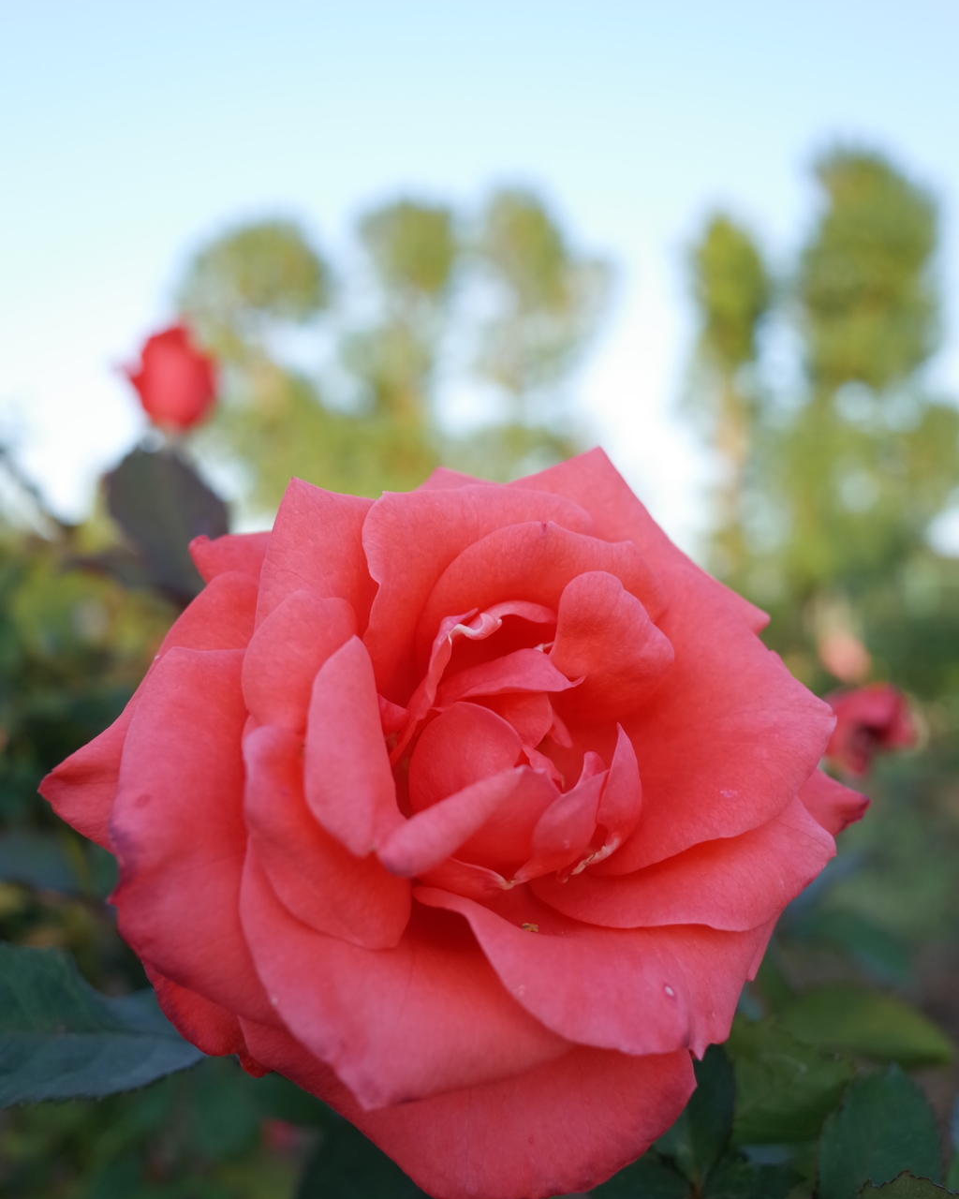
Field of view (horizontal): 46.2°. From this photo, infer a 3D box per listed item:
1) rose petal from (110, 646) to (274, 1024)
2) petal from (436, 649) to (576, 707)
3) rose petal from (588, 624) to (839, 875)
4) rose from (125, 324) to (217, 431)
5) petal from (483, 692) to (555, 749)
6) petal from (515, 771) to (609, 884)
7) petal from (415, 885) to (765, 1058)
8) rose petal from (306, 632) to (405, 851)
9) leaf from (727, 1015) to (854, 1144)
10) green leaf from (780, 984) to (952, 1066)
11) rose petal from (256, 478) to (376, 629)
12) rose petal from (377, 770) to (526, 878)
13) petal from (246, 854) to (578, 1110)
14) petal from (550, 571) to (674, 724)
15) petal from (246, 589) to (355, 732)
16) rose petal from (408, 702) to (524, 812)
[{"bbox_3d":[-0.040,0.034,0.162,0.028,0.054,0.022,0,0,9],"label":"rose petal"},{"bbox_3d":[0.004,0.011,0.165,0.021,0.006,0.011,0,45,0],"label":"petal"},{"bbox_3d":[0.035,0.022,0.168,0.037,0.038,0.022,0,0,20],"label":"rose petal"},{"bbox_3d":[-0.121,-0.087,0.440,0.034,0.042,0.034,0,0,0],"label":"rose"},{"bbox_3d":[0.007,0.020,0.184,0.013,0.011,0.008,0,0,0],"label":"petal"},{"bbox_3d":[0.012,0.033,0.165,0.010,0.020,0.007,37,1,10],"label":"petal"},{"bbox_3d":[0.017,0.057,0.172,0.050,0.026,0.018,0,-35,-5],"label":"petal"},{"bbox_3d":[-0.019,0.022,0.166,0.015,0.032,0.014,0,0,0],"label":"rose petal"},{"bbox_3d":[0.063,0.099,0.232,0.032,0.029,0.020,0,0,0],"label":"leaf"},{"bbox_3d":[0.103,0.113,0.300,0.046,0.007,0.024,5,32,8],"label":"green leaf"},{"bbox_3d":[-0.025,-0.006,0.178,0.023,0.029,0.011,6,-10,-14],"label":"rose petal"},{"bbox_3d":[-0.004,0.031,0.156,0.022,0.016,0.013,0,0,12],"label":"rose petal"},{"bbox_3d":[-0.011,0.053,0.157,0.047,0.017,0.034,22,29,-2],"label":"petal"},{"bbox_3d":[0.022,0.008,0.184,0.021,0.025,0.012,0,-5,15],"label":"petal"},{"bbox_3d":[-0.026,0.009,0.164,0.019,0.023,0.014,0,0,-12],"label":"petal"},{"bbox_3d":[-0.002,0.025,0.178,0.018,0.018,0.012,0,-10,-10],"label":"rose petal"}]

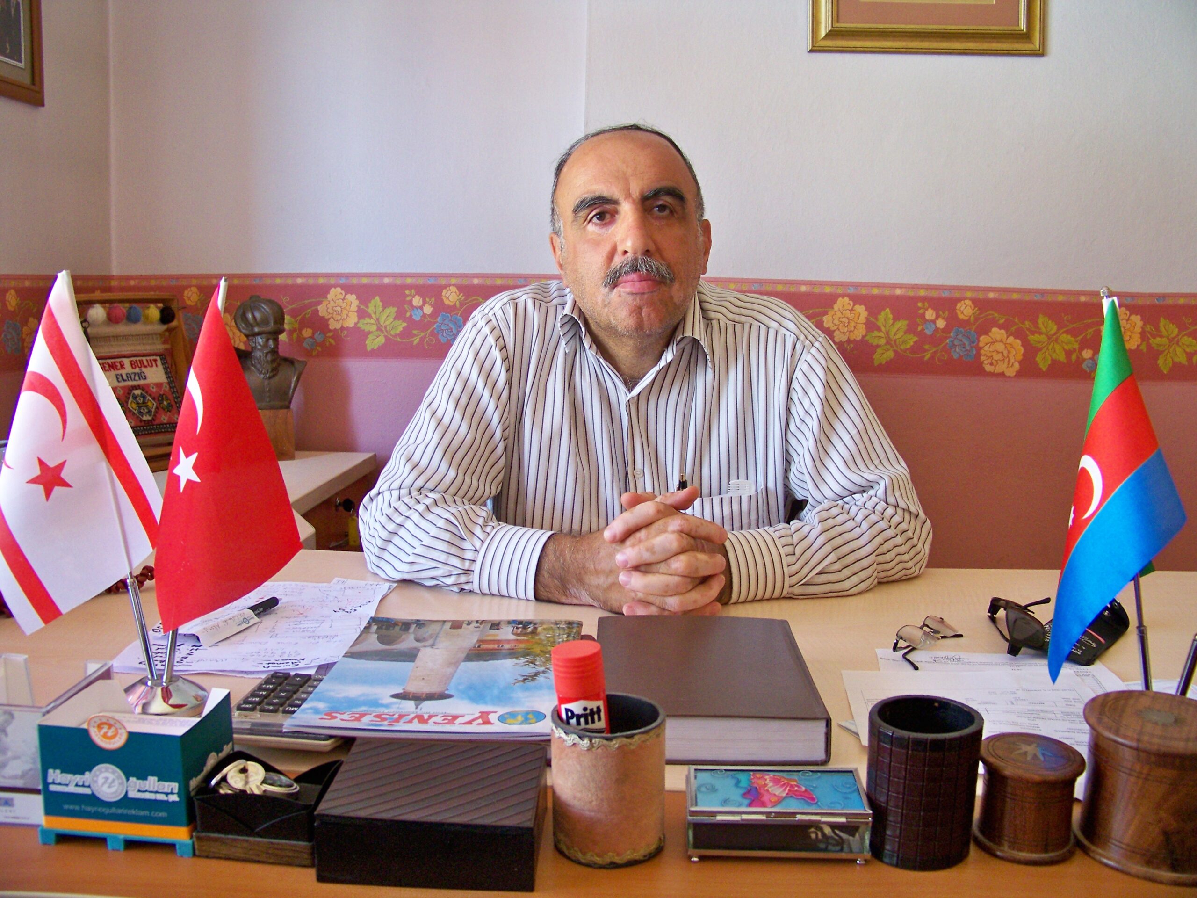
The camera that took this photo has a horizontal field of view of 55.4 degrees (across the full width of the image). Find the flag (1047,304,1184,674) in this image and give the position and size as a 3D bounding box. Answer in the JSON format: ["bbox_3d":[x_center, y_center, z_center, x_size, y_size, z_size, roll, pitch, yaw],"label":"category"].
[{"bbox_3d":[0.335,0.026,0.735,0.088,0.245,0.075,4,9,21],"label":"flag"}]

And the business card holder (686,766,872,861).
[{"bbox_3d":[0.109,0.225,0.705,0.107,0.032,0.059,1,9,2],"label":"business card holder"}]

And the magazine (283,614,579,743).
[{"bbox_3d":[-0.118,0.185,0.950,0.203,0.010,0.288,0,7,0],"label":"magazine"}]

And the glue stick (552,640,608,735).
[{"bbox_3d":[-0.007,0.189,0.752,0.032,0.119,0.032,-7,9,-2],"label":"glue stick"}]

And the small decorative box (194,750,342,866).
[{"bbox_3d":[-0.216,0.238,0.759,0.078,0.043,0.067,2,9,6],"label":"small decorative box"}]

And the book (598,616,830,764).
[{"bbox_3d":[0.089,0.206,1.008,0.186,0.038,0.254,1,9,1],"label":"book"}]

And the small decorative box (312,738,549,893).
[{"bbox_3d":[-0.097,0.220,0.692,0.123,0.042,0.098,1,9,2],"label":"small decorative box"}]

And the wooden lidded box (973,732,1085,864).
[{"bbox_3d":[0.264,0.214,0.702,0.062,0.056,0.062,0,9,0],"label":"wooden lidded box"}]

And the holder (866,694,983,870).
[{"bbox_3d":[0.212,0.219,0.751,0.074,0.091,0.074,1,9,0],"label":"holder"}]

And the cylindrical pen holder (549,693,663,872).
[{"bbox_3d":[0.007,0.201,0.697,0.069,0.080,0.069,0,9,0],"label":"cylindrical pen holder"}]

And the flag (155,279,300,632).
[{"bbox_3d":[-0.238,0.007,0.729,0.094,0.229,0.060,0,9,-6],"label":"flag"}]

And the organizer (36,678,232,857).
[{"bbox_3d":[-0.309,0.215,0.771,0.100,0.083,0.076,2,9,7],"label":"organizer"}]

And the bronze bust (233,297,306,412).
[{"bbox_3d":[-0.665,-0.192,2.298,0.158,0.230,0.115,-3,9,-25],"label":"bronze bust"}]

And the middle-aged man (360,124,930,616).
[{"bbox_3d":[0.058,0.252,1.430,0.650,1.255,0.600,1,9,3],"label":"middle-aged man"}]

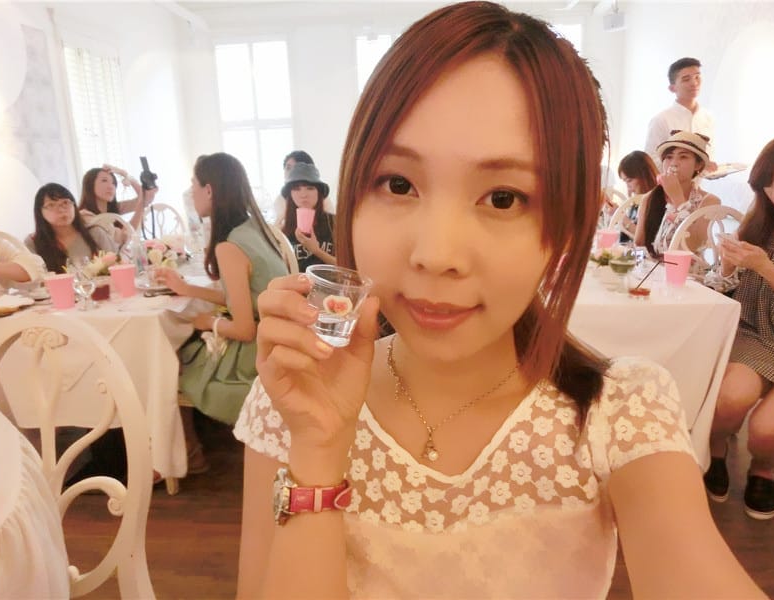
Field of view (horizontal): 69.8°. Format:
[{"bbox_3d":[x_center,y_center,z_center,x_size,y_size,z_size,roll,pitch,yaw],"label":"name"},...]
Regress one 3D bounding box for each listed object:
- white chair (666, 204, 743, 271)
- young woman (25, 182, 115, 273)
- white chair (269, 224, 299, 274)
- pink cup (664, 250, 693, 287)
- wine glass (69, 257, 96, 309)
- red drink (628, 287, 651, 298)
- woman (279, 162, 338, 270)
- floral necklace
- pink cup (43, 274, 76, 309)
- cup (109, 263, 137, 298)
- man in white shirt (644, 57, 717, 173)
[{"bbox_3d":[1.350,0.152,2.206,0.460,0.970,0.520,2,15,11],"label":"white chair"},{"bbox_3d":[-1.389,0.075,2.407,0.460,1.130,0.700,-6,15,-18],"label":"young woman"},{"bbox_3d":[-0.564,0.236,1.908,0.460,0.970,0.530,1,13,15],"label":"white chair"},{"bbox_3d":[0.912,-0.095,1.735,0.091,0.108,0.091,-2,12,0],"label":"pink cup"},{"bbox_3d":[-0.951,-0.052,1.740,0.076,0.158,0.076,-2,12,0],"label":"wine glass"},{"bbox_3d":[0.770,-0.022,1.689,0.062,0.024,0.062,-2,12,0],"label":"red drink"},{"bbox_3d":[-0.365,-0.060,2.738,0.460,1.180,0.700,-4,15,-12],"label":"woman"},{"bbox_3d":[0.056,0.066,0.468,0.125,0.115,0.115,2,15,10],"label":"floral necklace"},{"bbox_3d":[-1.069,-0.032,1.815,0.086,0.106,0.086,-1,14,0],"label":"pink cup"},{"bbox_3d":[-0.908,-0.069,1.922,0.086,0.106,0.086,-1,14,0],"label":"cup"},{"bbox_3d":[1.735,-0.549,3.372,0.500,1.740,0.380,-1,14,2],"label":"man in white shirt"}]

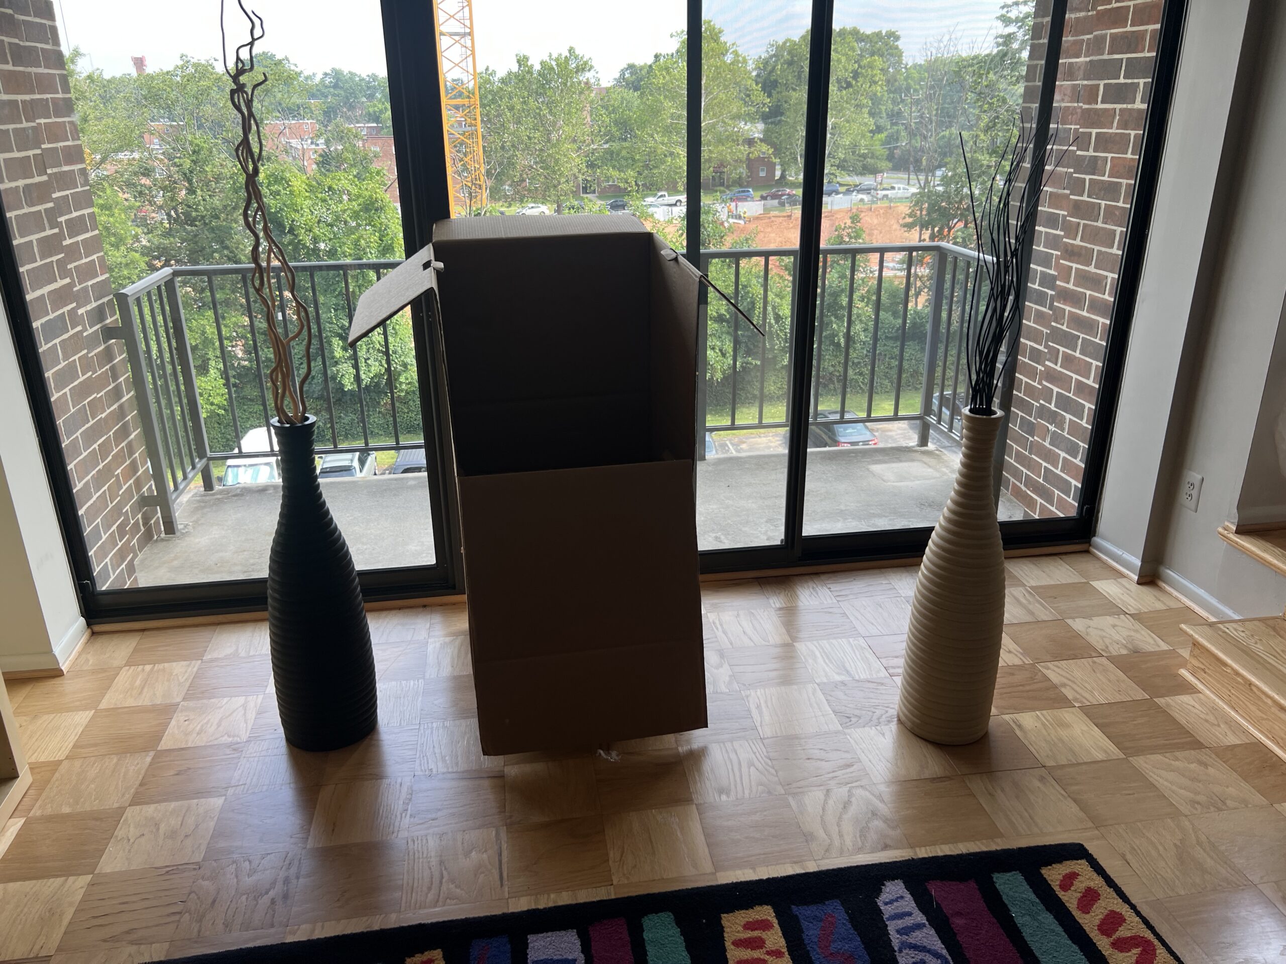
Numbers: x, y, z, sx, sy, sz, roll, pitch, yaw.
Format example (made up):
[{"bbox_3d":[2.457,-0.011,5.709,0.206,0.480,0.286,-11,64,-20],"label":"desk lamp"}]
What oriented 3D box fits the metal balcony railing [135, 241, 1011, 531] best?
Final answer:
[{"bbox_3d":[-0.271,-0.450,4.173,3.440,0.999,0.537,-4,22,-8],"label":"metal balcony railing"}]

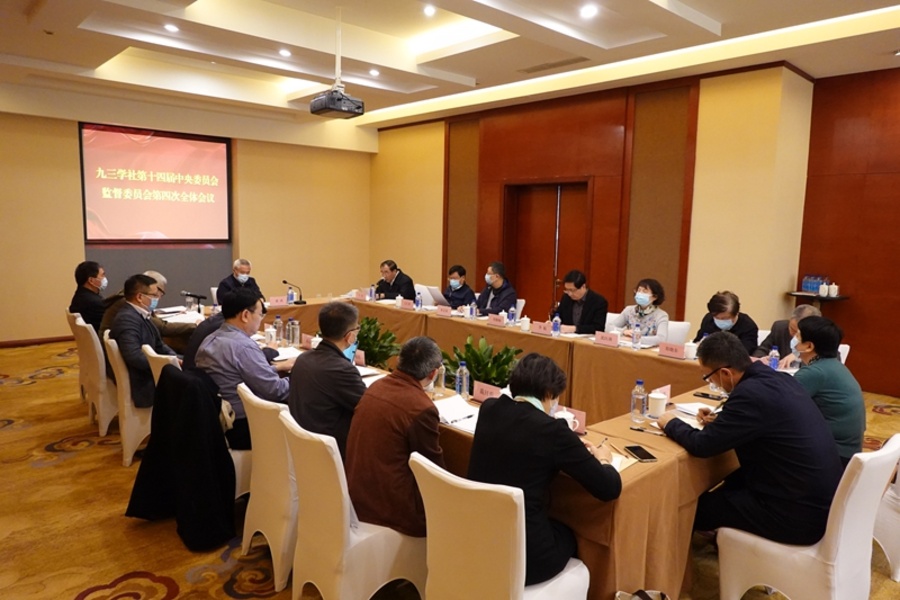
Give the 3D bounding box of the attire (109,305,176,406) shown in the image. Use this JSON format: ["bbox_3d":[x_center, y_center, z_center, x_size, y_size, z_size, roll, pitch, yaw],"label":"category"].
[{"bbox_3d":[-2.045,0.308,4.348,0.520,0.680,0.520,-3,8,-31],"label":"attire"}]

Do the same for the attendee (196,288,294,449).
[{"bbox_3d":[-1.036,0.572,3.570,0.750,1.240,0.580,-5,9,-43],"label":"attendee"}]

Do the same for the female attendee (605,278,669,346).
[{"bbox_3d":[1.580,0.451,5.299,0.650,1.270,0.550,-6,10,-43],"label":"female attendee"}]

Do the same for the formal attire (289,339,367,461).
[{"bbox_3d":[-0.598,0.470,3.141,0.480,0.660,0.520,-5,9,-43],"label":"formal attire"}]

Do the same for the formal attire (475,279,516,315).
[{"bbox_3d":[0.488,0.085,6.664,0.520,0.620,0.520,-5,9,-44],"label":"formal attire"}]

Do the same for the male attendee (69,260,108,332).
[{"bbox_3d":[-2.960,0.305,5.489,0.700,1.250,0.530,-5,9,-43],"label":"male attendee"}]

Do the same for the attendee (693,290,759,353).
[{"bbox_3d":[2.004,0.540,4.677,0.500,1.200,0.620,8,10,44],"label":"attendee"}]

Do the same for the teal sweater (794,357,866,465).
[{"bbox_3d":[1.808,0.539,3.090,0.480,0.600,0.500,-5,9,-44],"label":"teal sweater"}]

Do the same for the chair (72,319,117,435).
[{"bbox_3d":[-2.582,0.575,4.994,0.570,0.880,0.460,-5,9,-42],"label":"chair"}]

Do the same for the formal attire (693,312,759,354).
[{"bbox_3d":[2.037,0.348,4.691,0.500,0.600,0.520,-5,9,-43],"label":"formal attire"}]

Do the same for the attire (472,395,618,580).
[{"bbox_3d":[0.341,0.651,2.169,0.540,0.700,0.620,6,8,38],"label":"attire"}]

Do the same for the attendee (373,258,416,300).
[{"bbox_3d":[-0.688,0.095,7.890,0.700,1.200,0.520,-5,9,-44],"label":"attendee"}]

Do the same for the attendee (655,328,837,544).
[{"bbox_3d":[1.324,0.748,2.655,0.600,1.200,0.820,-5,9,-43],"label":"attendee"}]

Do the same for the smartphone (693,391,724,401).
[{"bbox_3d":[1.446,0.539,3.486,0.148,0.010,0.075,6,9,38],"label":"smartphone"}]

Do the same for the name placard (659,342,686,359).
[{"bbox_3d":[1.617,0.364,4.501,0.200,0.095,0.060,7,9,41],"label":"name placard"}]

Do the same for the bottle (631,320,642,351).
[{"bbox_3d":[1.445,0.281,4.815,0.064,0.202,0.064,-6,10,-43],"label":"bottle"}]

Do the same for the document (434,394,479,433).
[{"bbox_3d":[0.062,0.522,2.945,0.310,0.030,0.380,-5,9,-43],"label":"document"}]

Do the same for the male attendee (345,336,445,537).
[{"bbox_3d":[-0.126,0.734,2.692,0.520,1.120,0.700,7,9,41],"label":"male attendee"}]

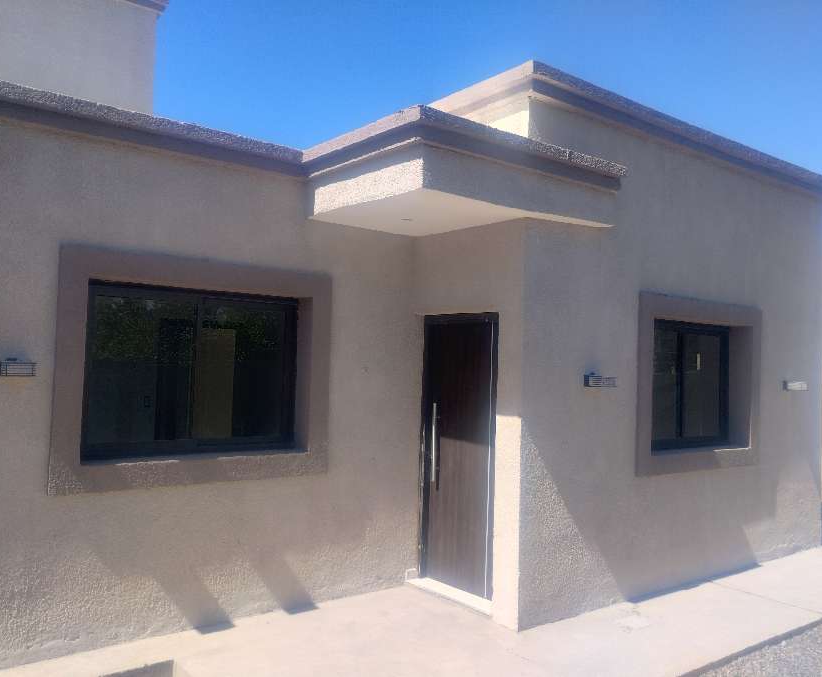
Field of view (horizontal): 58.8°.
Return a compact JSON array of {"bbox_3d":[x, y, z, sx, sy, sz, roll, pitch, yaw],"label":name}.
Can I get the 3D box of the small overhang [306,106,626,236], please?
[{"bbox_3d":[0.363,-1.070,5.332,1.963,0.426,1.526,3,-2,-37],"label":"small overhang"}]

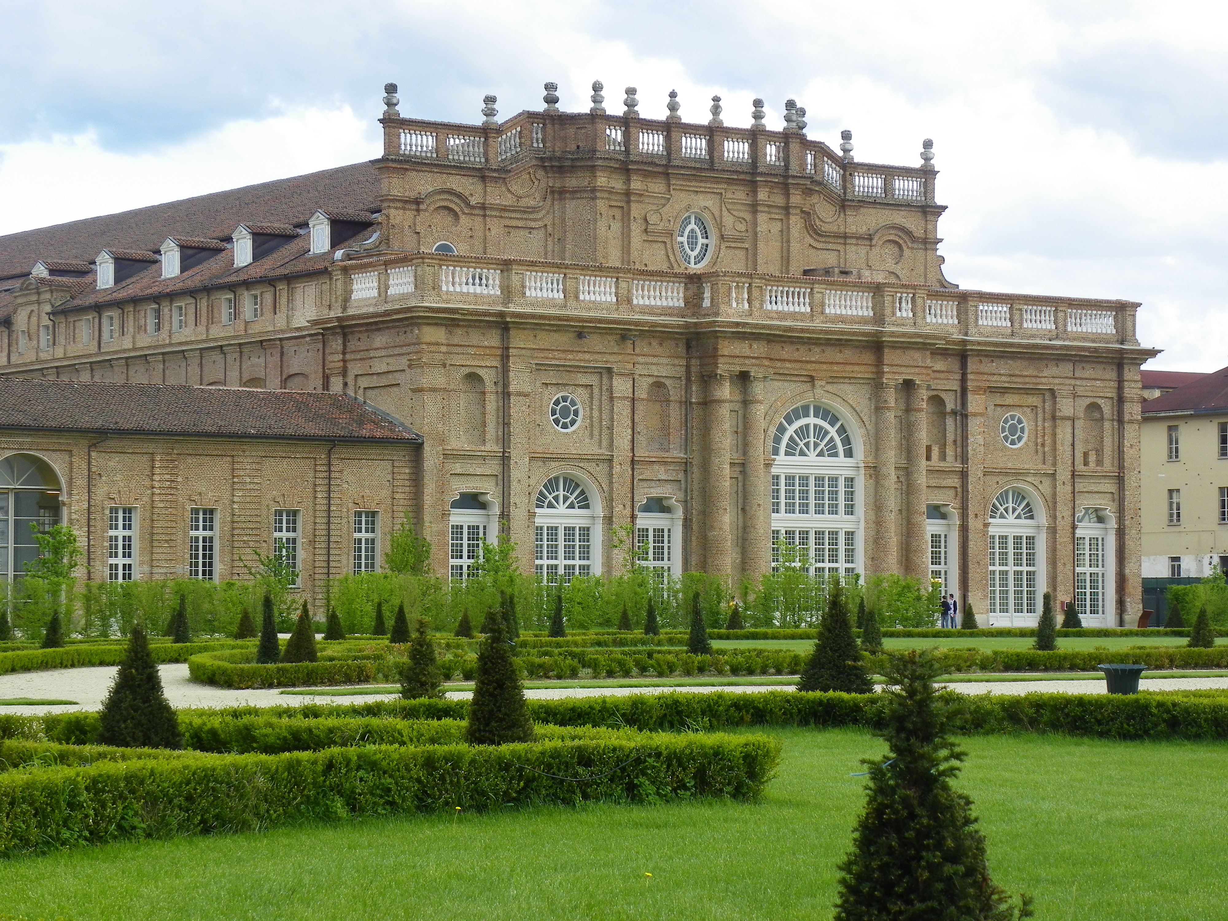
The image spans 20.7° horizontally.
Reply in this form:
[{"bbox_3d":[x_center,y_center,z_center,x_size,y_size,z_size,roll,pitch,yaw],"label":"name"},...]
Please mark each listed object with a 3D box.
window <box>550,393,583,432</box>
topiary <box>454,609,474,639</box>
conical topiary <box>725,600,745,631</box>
[{"bbox_3d":[-2.355,-2.267,159.710,1.786,1.865,0.300,2,-3,-34],"label":"window"},{"bbox_3d":[-4.473,4.974,99.978,0.600,1.123,0.600,0,-2,0],"label":"topiary"},{"bbox_3d":[4.461,5.848,123.973,0.700,1.355,0.700,0,-2,0],"label":"conical topiary"}]

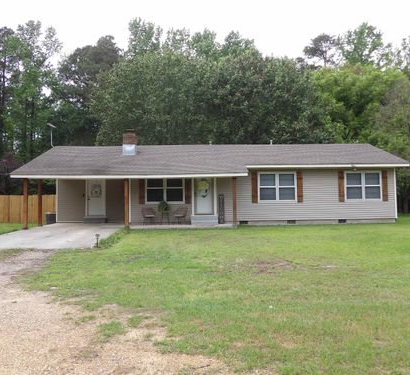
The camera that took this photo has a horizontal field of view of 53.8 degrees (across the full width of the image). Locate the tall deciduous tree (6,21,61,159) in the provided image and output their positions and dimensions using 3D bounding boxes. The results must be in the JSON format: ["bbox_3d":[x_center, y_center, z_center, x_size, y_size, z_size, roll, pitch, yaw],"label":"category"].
[{"bbox_3d":[-15.476,-6.283,36.703,4.941,18.004,4.941,-1,-2,-4],"label":"tall deciduous tree"}]

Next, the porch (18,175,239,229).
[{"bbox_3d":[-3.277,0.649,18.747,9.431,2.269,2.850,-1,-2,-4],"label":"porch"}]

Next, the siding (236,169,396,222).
[{"bbox_3d":[5.481,0.403,19.829,7.962,2.658,0.400,-1,-2,-4],"label":"siding"}]

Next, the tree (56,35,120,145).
[{"bbox_3d":[-11.211,-6.017,38.712,6.172,17.487,6.172,-1,-2,-4],"label":"tree"}]

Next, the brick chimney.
[{"bbox_3d":[-3.925,-2.342,21.374,0.762,1.331,0.700,-1,-2,-4],"label":"brick chimney"}]

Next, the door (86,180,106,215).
[{"bbox_3d":[-5.483,0.436,20.396,0.914,2.000,0.100,-1,-2,-4],"label":"door"}]

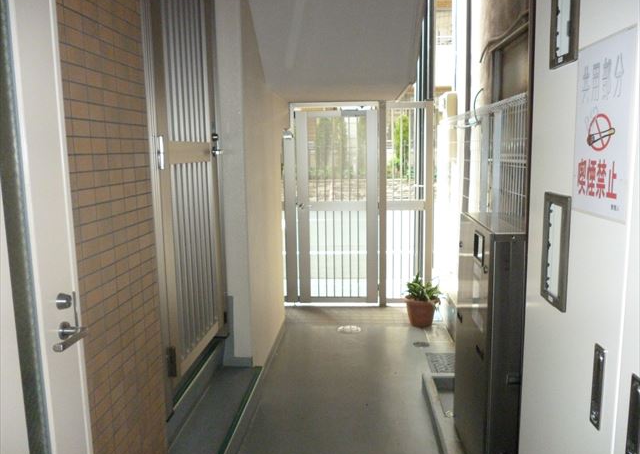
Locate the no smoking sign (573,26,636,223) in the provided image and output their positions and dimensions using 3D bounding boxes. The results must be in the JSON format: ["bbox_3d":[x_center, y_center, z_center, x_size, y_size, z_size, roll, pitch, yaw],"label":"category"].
[{"bbox_3d":[0.683,-0.238,1.267,0.010,0.426,0.295,0,8,5],"label":"no smoking sign"}]

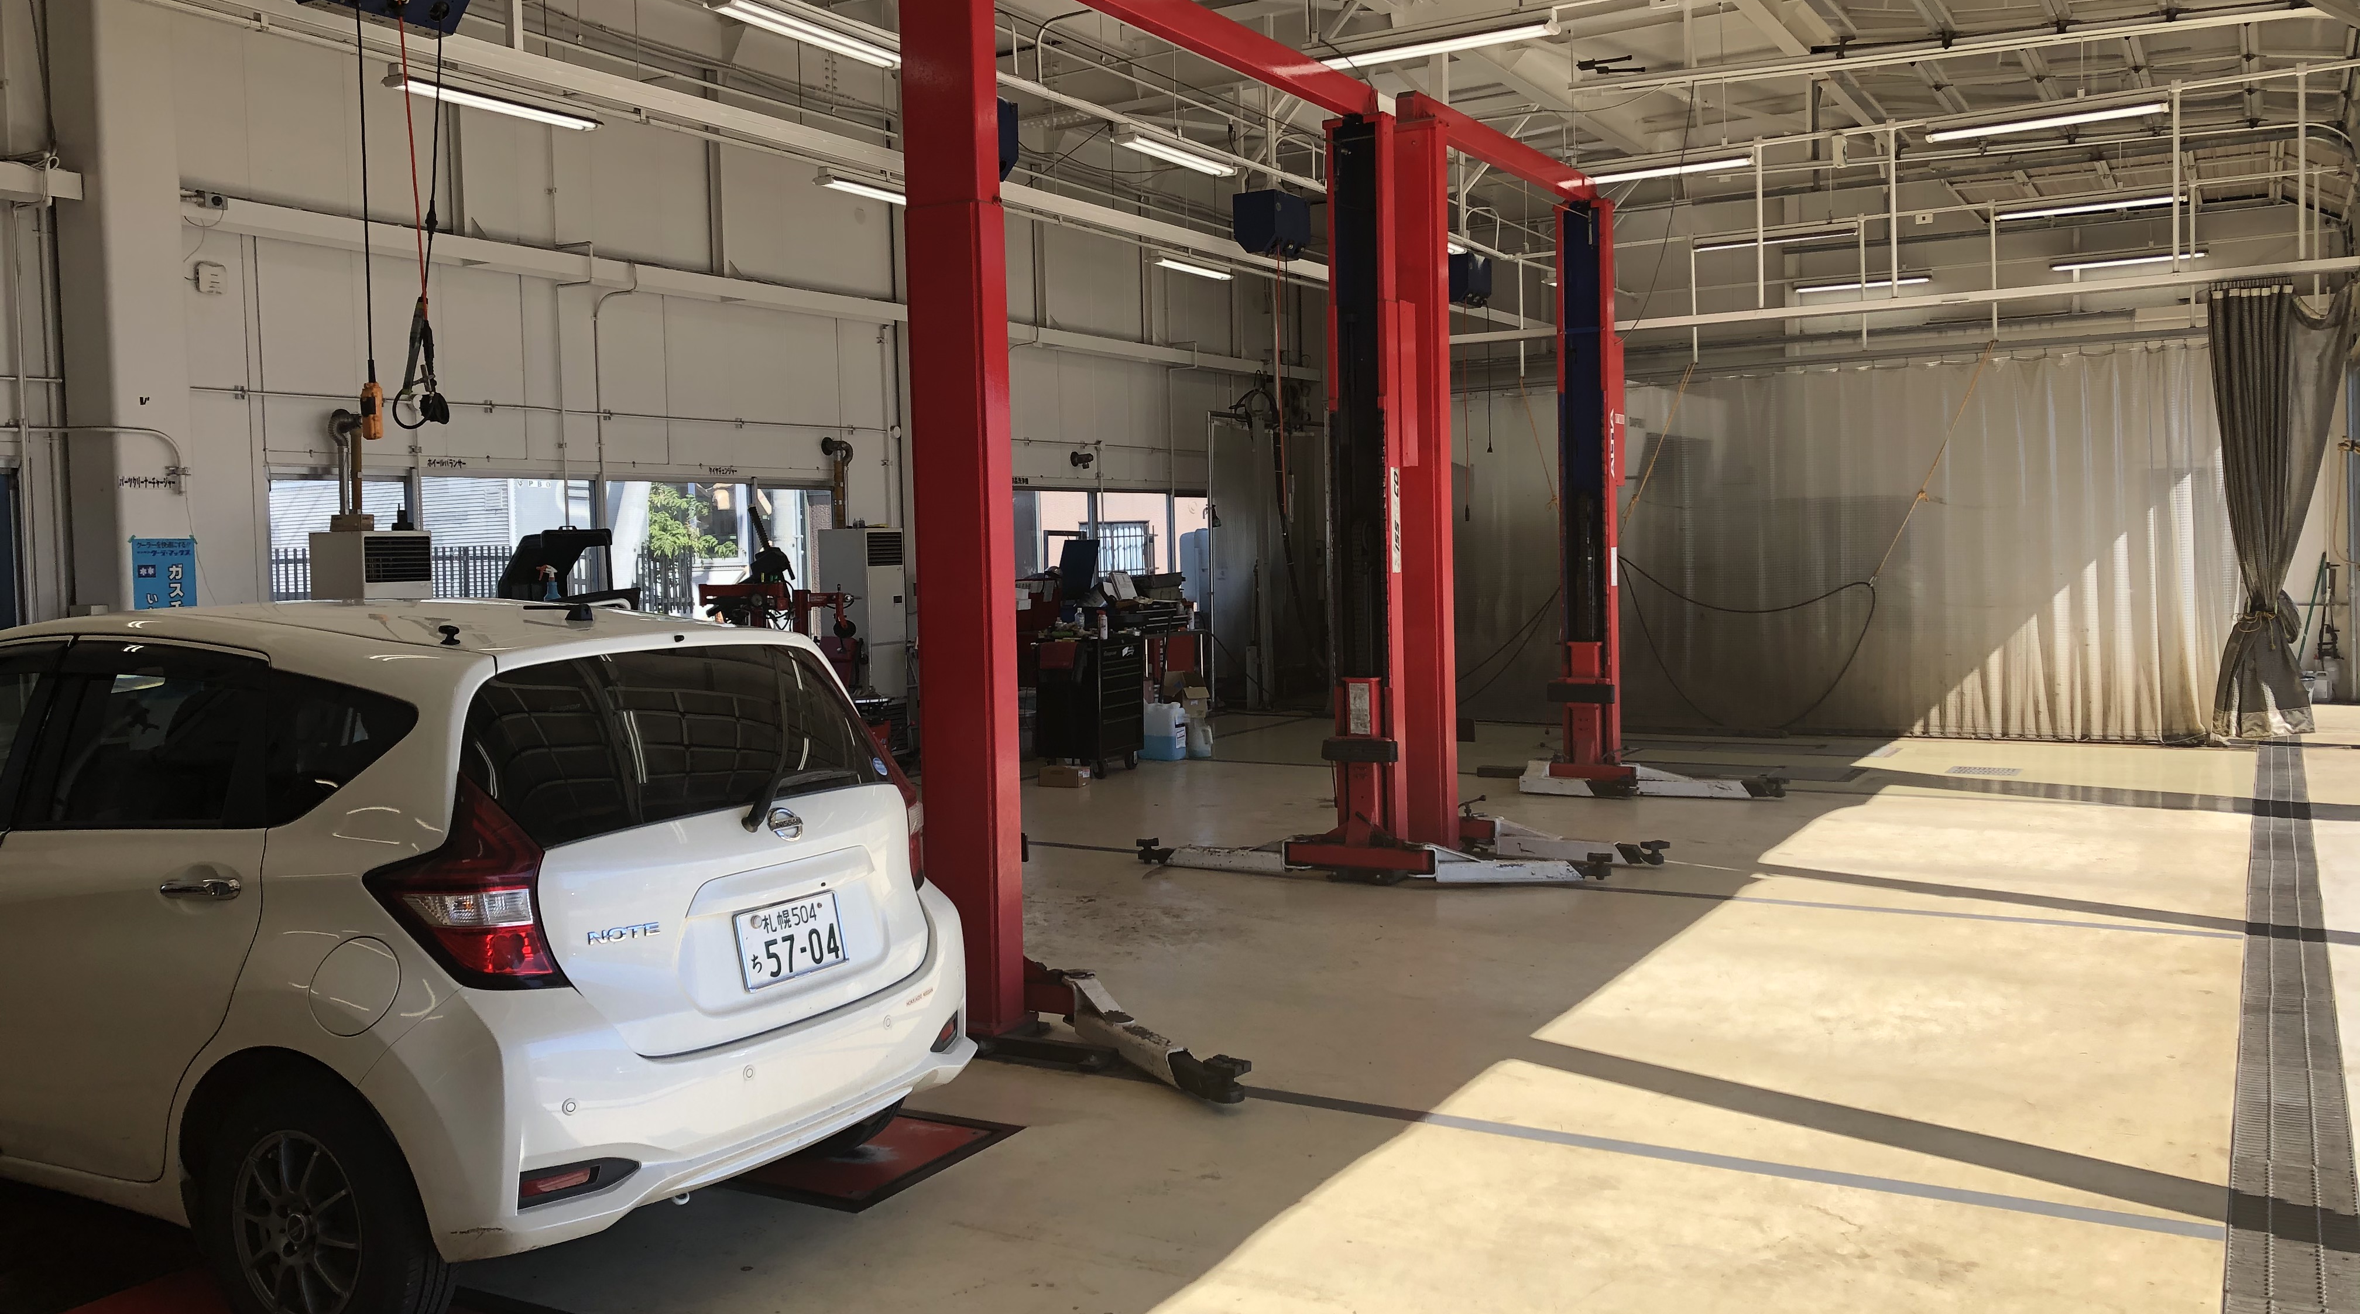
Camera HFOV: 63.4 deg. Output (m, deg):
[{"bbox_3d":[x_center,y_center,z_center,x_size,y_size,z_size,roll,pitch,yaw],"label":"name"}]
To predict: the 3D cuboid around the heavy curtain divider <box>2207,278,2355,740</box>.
[{"bbox_3d":[7.972,-1.078,13.860,0.920,3.350,0.450,1,4,30],"label":"heavy curtain divider"}]

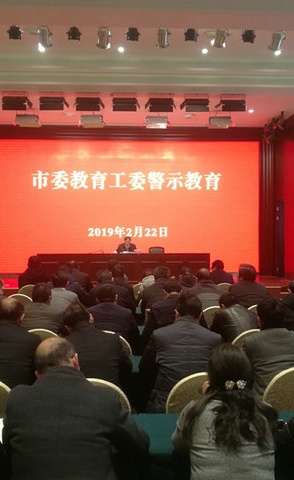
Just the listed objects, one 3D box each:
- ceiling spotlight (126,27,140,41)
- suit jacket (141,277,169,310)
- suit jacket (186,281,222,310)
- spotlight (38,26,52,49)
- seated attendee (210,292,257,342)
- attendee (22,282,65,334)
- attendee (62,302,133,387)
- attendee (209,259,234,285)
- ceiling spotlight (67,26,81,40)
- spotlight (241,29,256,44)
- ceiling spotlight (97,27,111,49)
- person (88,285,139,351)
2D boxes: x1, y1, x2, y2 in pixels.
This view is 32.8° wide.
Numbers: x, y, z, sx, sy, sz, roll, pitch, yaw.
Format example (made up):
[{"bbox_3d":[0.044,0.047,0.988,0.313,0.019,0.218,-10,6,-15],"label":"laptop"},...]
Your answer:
[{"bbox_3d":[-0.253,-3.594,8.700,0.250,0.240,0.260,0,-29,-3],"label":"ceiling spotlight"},{"bbox_3d":[0.153,0.730,5.650,0.490,0.580,0.420,0,0,-3],"label":"suit jacket"},{"bbox_3d":[0.670,0.805,5.814,0.500,0.660,0.460,0,1,-3],"label":"suit jacket"},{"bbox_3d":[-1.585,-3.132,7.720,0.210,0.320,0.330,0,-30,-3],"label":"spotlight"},{"bbox_3d":[0.800,1.074,4.618,0.530,1.220,0.820,0,1,-6],"label":"seated attendee"},{"bbox_3d":[-0.930,0.950,4.500,0.520,1.200,0.700,0,0,-3],"label":"attendee"},{"bbox_3d":[-0.318,1.035,3.300,0.490,1.280,0.780,0,1,-3],"label":"attendee"},{"bbox_3d":[1.319,1.026,8.900,0.520,1.300,0.750,0,1,-6],"label":"attendee"},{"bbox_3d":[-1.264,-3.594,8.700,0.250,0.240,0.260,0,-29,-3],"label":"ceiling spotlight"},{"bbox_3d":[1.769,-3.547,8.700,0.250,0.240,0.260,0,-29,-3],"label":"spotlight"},{"bbox_3d":[-0.639,-3.050,7.500,0.220,0.330,0.300,0,1,-3],"label":"ceiling spotlight"},{"bbox_3d":[-0.306,1.053,4.567,0.530,1.270,0.780,0,1,-3],"label":"person"}]

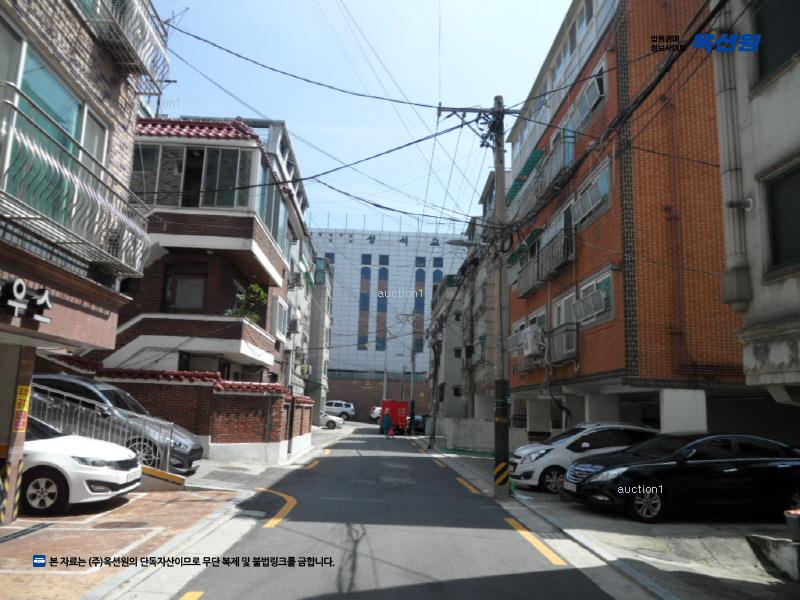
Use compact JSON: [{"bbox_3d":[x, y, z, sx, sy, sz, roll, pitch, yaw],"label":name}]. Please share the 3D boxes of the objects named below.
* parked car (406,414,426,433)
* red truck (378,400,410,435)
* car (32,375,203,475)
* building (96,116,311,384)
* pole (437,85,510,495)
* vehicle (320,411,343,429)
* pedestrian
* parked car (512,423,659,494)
[{"bbox_3d":[1.251,9.693,48.782,1.800,1.470,4.300,2,-10,-2],"label":"parked car"},{"bbox_3d":[-0.303,8.837,47.100,1.850,2.480,4.800,2,-10,-2],"label":"red truck"},{"bbox_3d":[-6.358,2.394,12.913,4.600,1.500,1.820,15,-12,-5],"label":"car"},{"bbox_3d":[-8.214,0.384,24.741,6.700,10.800,11.500,2,-10,-2],"label":"building"},{"bbox_3d":[1.624,-0.323,13.371,1.770,8.770,0.400,2,-10,-2],"label":"pole"},{"bbox_3d":[-6.229,8.760,46.154,4.300,1.470,1.770,2,-10,-2],"label":"vehicle"},{"bbox_3d":[-0.676,7.641,38.253,0.500,1.660,0.350,2,-10,-2],"label":"pedestrian"},{"bbox_3d":[4.344,3.587,14.482,3.600,1.520,1.600,3,-10,-8],"label":"parked car"}]

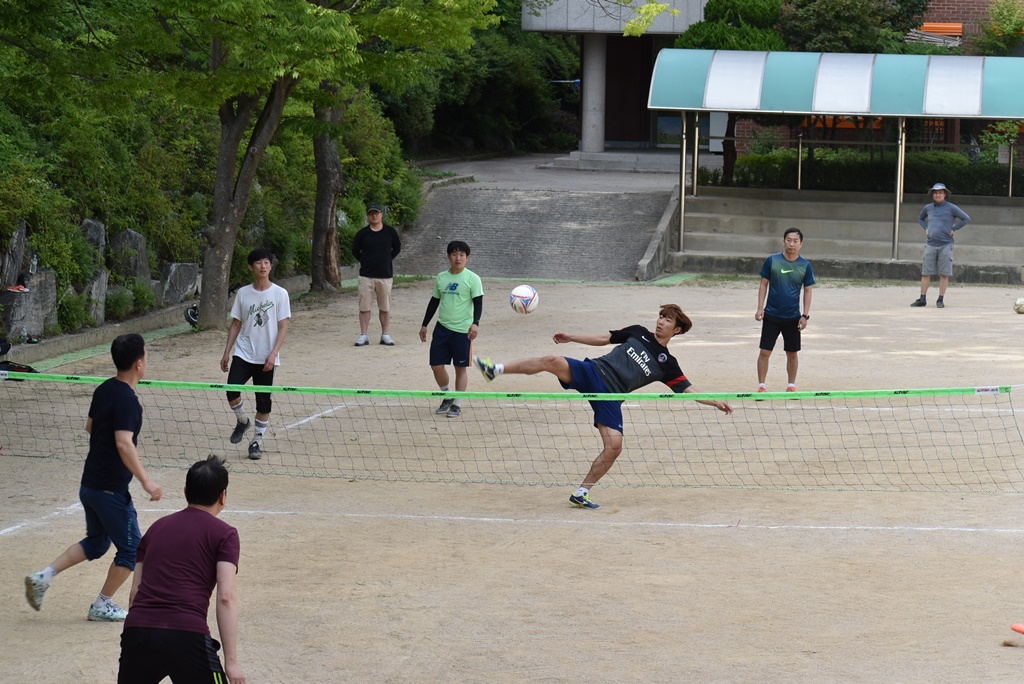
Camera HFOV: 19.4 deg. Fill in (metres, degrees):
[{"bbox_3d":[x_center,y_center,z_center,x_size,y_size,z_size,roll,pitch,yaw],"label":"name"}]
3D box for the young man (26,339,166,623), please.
[{"bbox_3d":[-2.444,0.791,17.450,0.950,1.690,0.620,-4,6,-42],"label":"young man"}]

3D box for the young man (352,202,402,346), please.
[{"bbox_3d":[-1.670,-0.841,37.100,0.620,1.760,0.400,1,5,3],"label":"young man"}]

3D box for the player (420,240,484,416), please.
[{"bbox_3d":[-0.599,-0.129,29.100,0.620,1.700,0.450,2,5,13],"label":"player"}]

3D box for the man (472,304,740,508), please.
[{"bbox_3d":[0.680,0.483,22.200,1.850,1.510,0.850,2,5,19],"label":"man"}]

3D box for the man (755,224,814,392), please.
[{"bbox_3d":[2.773,-0.291,30.300,0.610,1.720,0.360,1,5,5],"label":"man"}]

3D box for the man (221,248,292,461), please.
[{"bbox_3d":[-2.167,0.110,25.350,0.620,1.770,0.550,0,5,-3],"label":"man"}]

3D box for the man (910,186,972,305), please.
[{"bbox_3d":[6.130,-1.379,42.700,0.800,1.780,0.420,2,5,14],"label":"man"}]

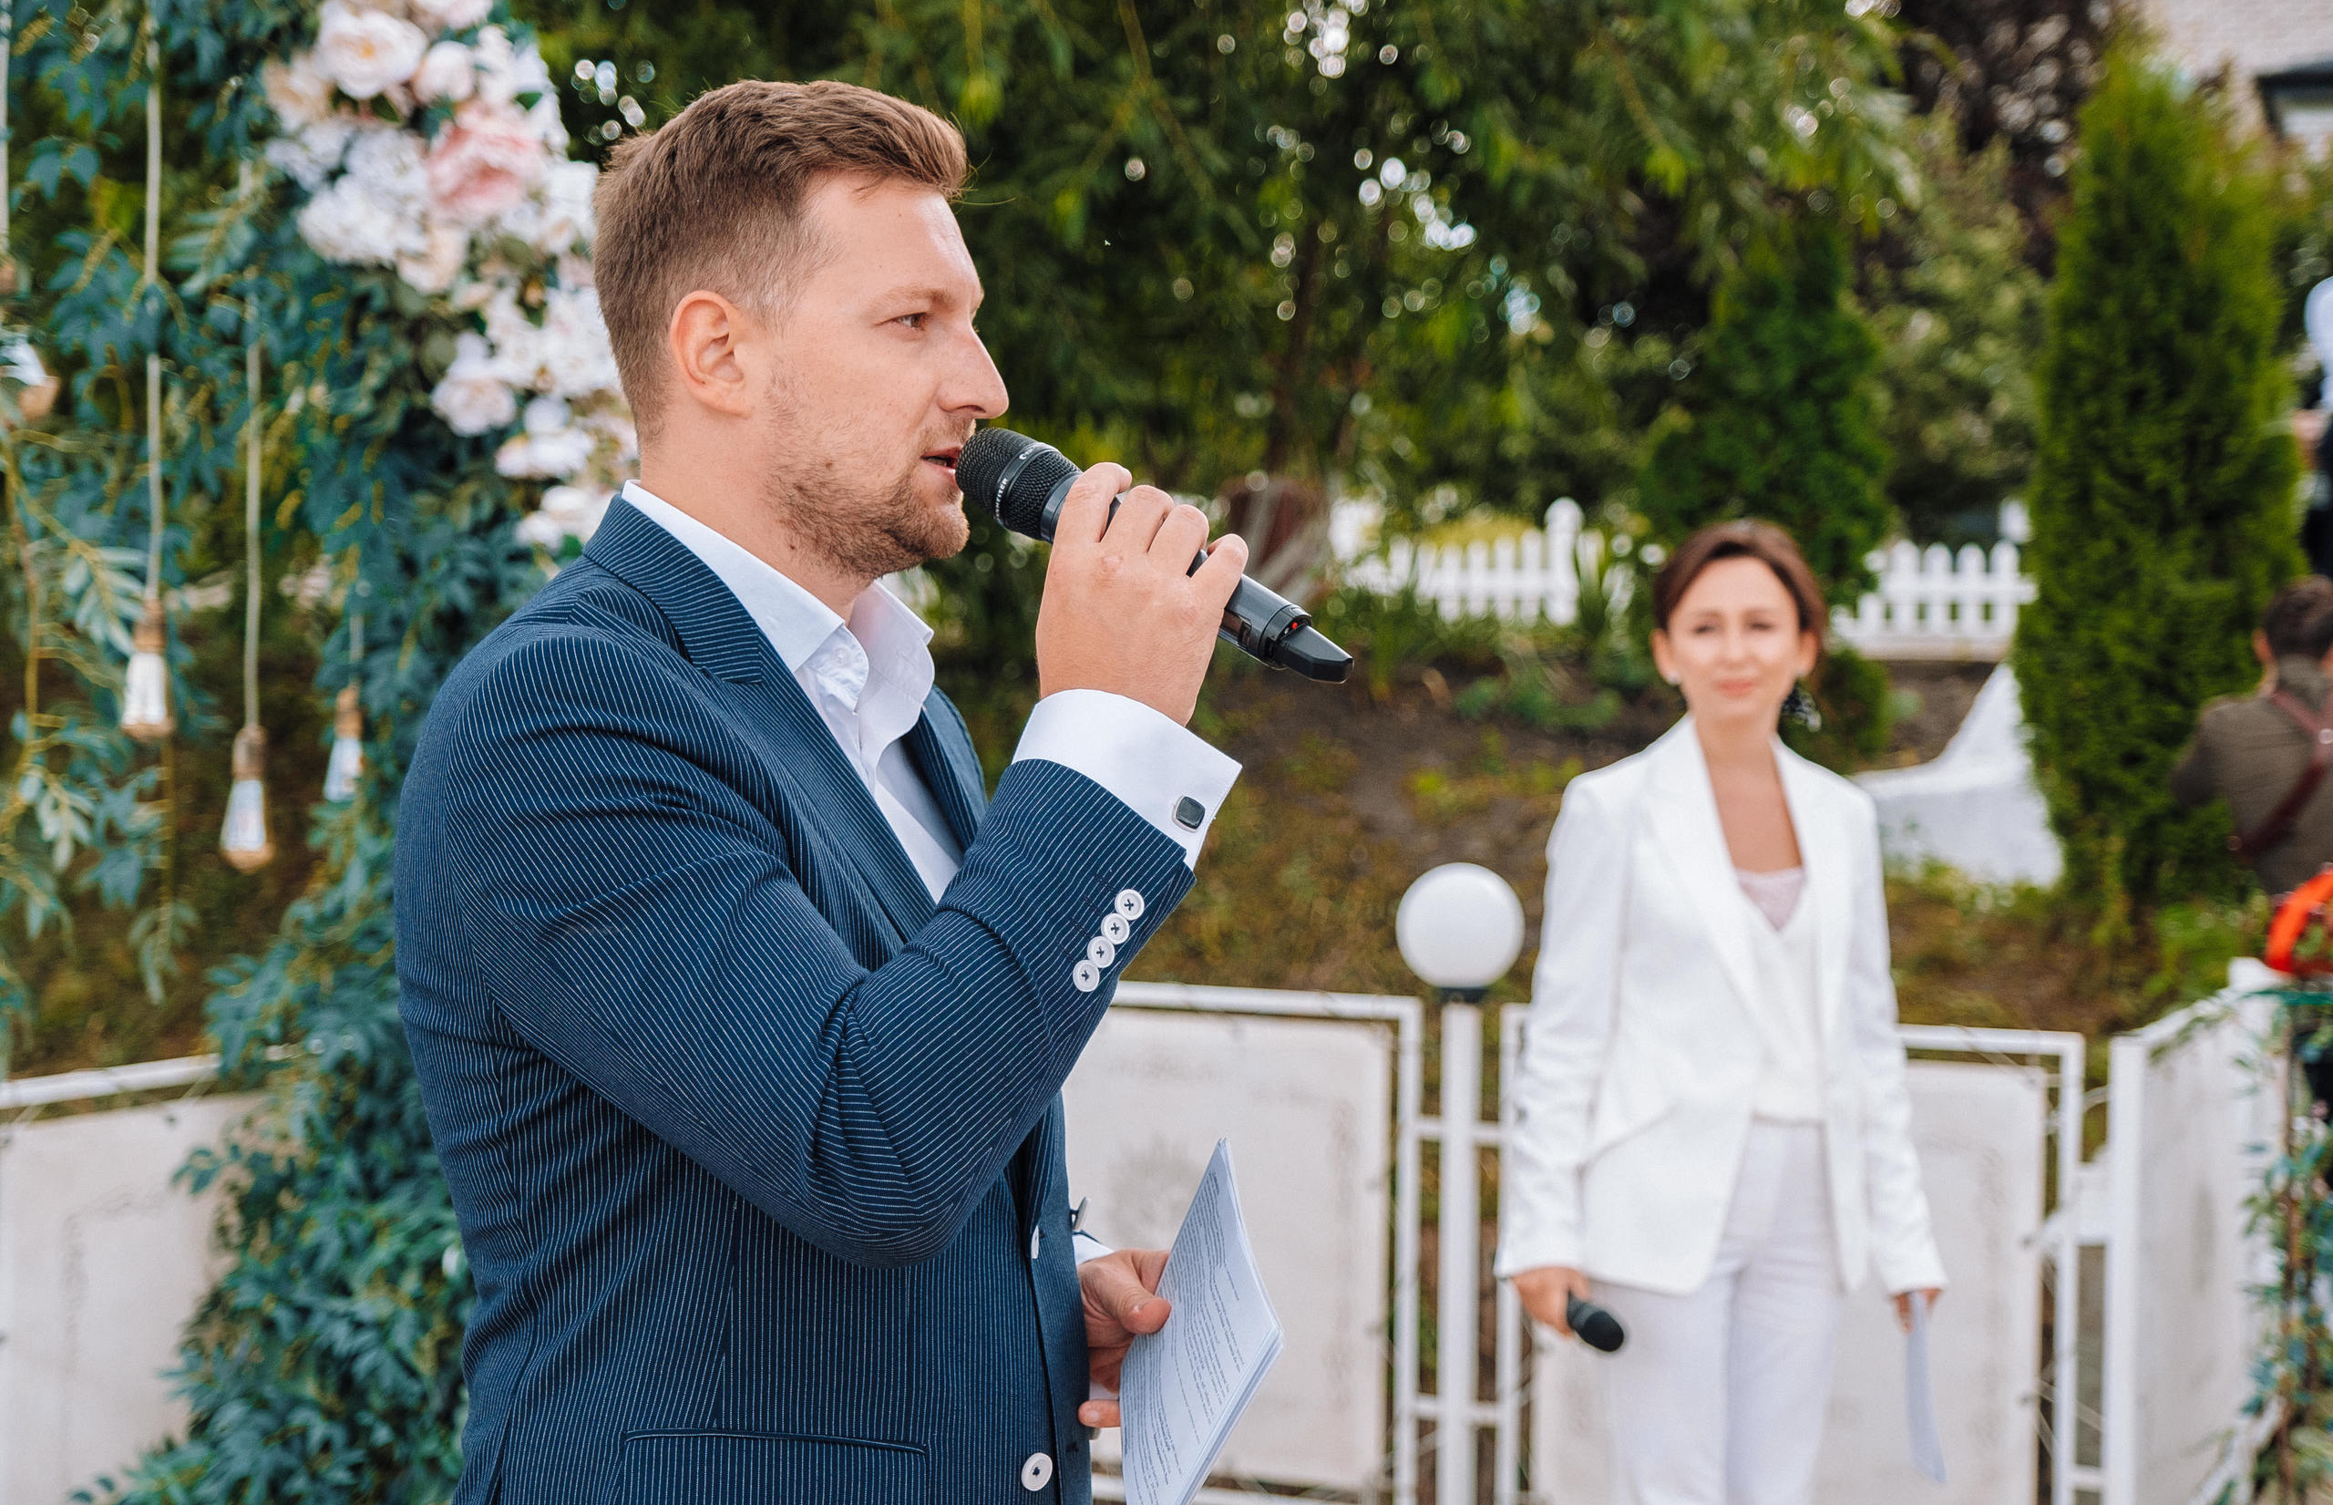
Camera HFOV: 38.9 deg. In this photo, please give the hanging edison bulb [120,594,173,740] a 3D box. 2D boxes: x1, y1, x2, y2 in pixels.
[{"bbox_3d":[-1.259,-0.105,4.080,0.064,0.180,0.064,0,2,0],"label":"hanging edison bulb"}]

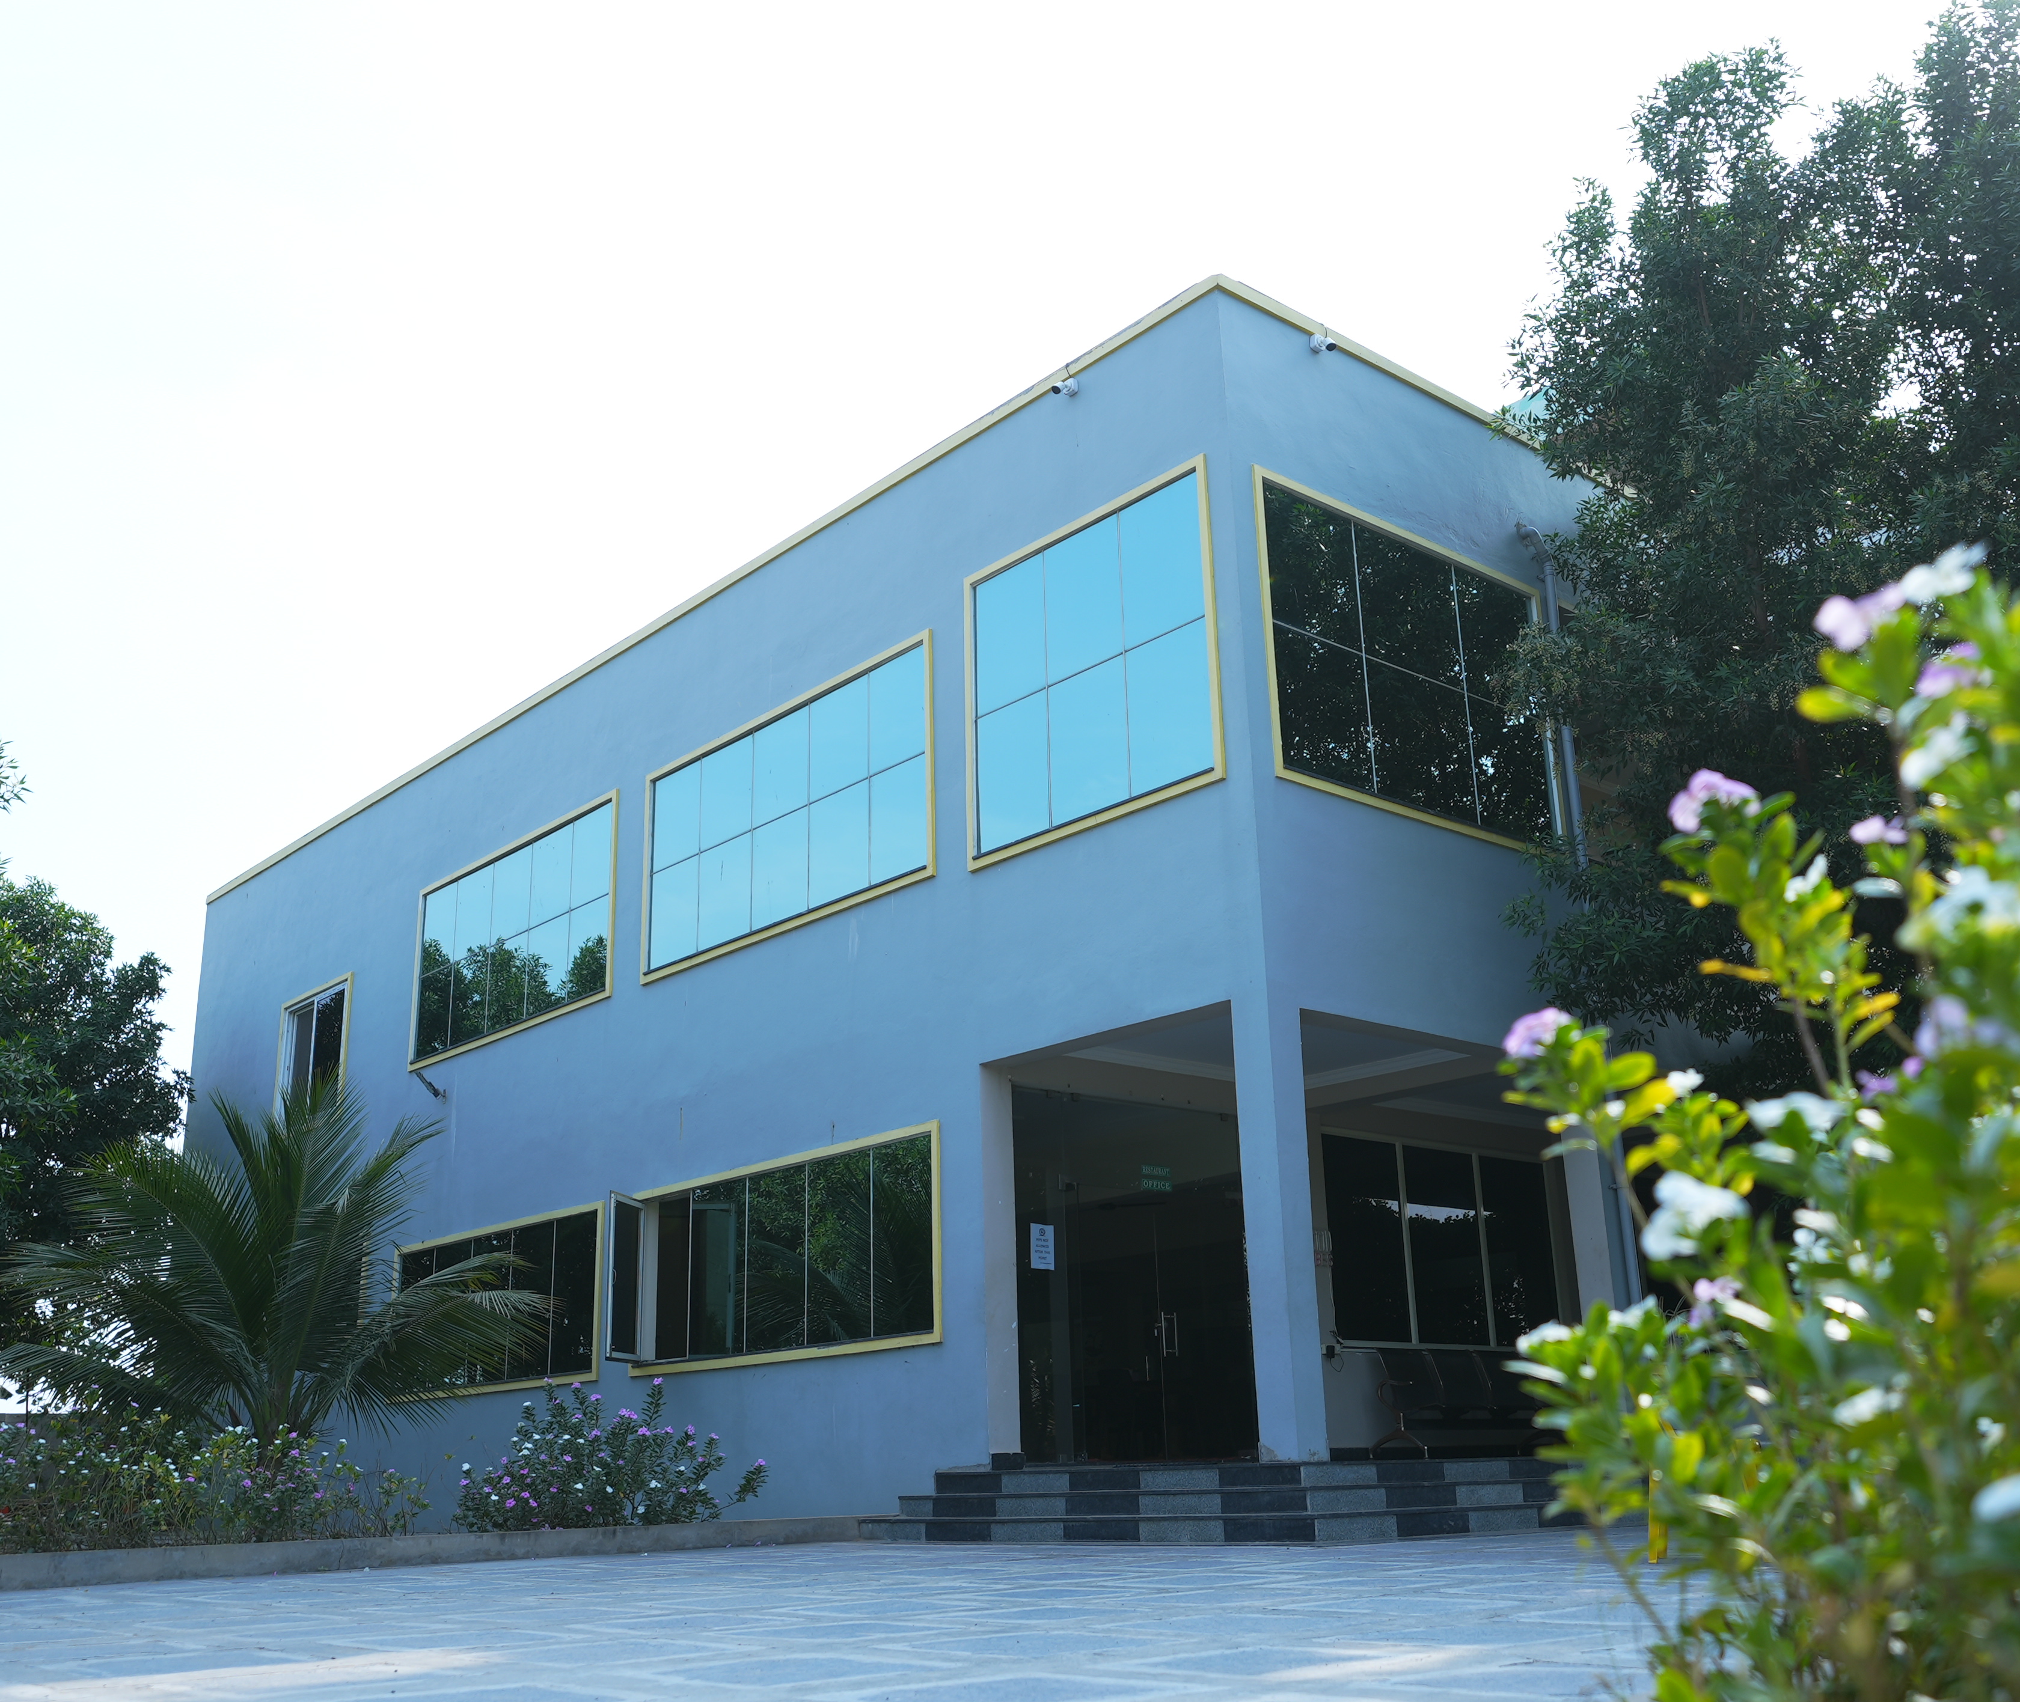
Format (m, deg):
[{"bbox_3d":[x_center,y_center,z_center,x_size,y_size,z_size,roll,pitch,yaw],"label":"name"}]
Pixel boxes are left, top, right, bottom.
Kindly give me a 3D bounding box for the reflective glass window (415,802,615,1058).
[{"bbox_3d":[-4.895,0.874,19.346,0.130,1.945,4.087,13,-23,-39],"label":"reflective glass window"}]

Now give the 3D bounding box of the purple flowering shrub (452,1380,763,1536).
[{"bbox_3d":[-2.385,3.587,11.792,1.750,0.920,1.300,2,-18,-11],"label":"purple flowering shrub"}]

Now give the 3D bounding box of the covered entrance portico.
[{"bbox_3d":[1.999,2.721,13.312,3.470,2.660,2.620,13,-23,-39],"label":"covered entrance portico"}]

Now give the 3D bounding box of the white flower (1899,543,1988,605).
[{"bbox_3d":[0.470,-0.140,1.000,0.043,0.027,0.040,-10,-19,26],"label":"white flower"}]

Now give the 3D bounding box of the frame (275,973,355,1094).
[{"bbox_3d":[-7.949,2.364,22.590,0.140,1.598,1.978,13,-23,-39],"label":"frame"}]

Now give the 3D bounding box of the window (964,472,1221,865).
[{"bbox_3d":[0.529,-1.219,13.478,0.080,2.089,2.266,13,-23,-39],"label":"window"}]

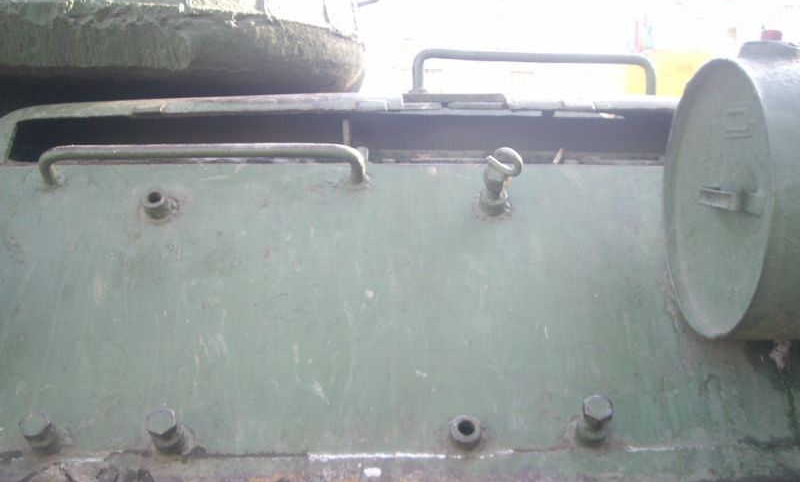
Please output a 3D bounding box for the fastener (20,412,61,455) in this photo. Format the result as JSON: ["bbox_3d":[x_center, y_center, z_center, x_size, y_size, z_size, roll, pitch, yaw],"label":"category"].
[{"bbox_3d":[-0.488,0.261,1.192,0.042,0.042,0.054,-1,-43,0],"label":"fastener"}]

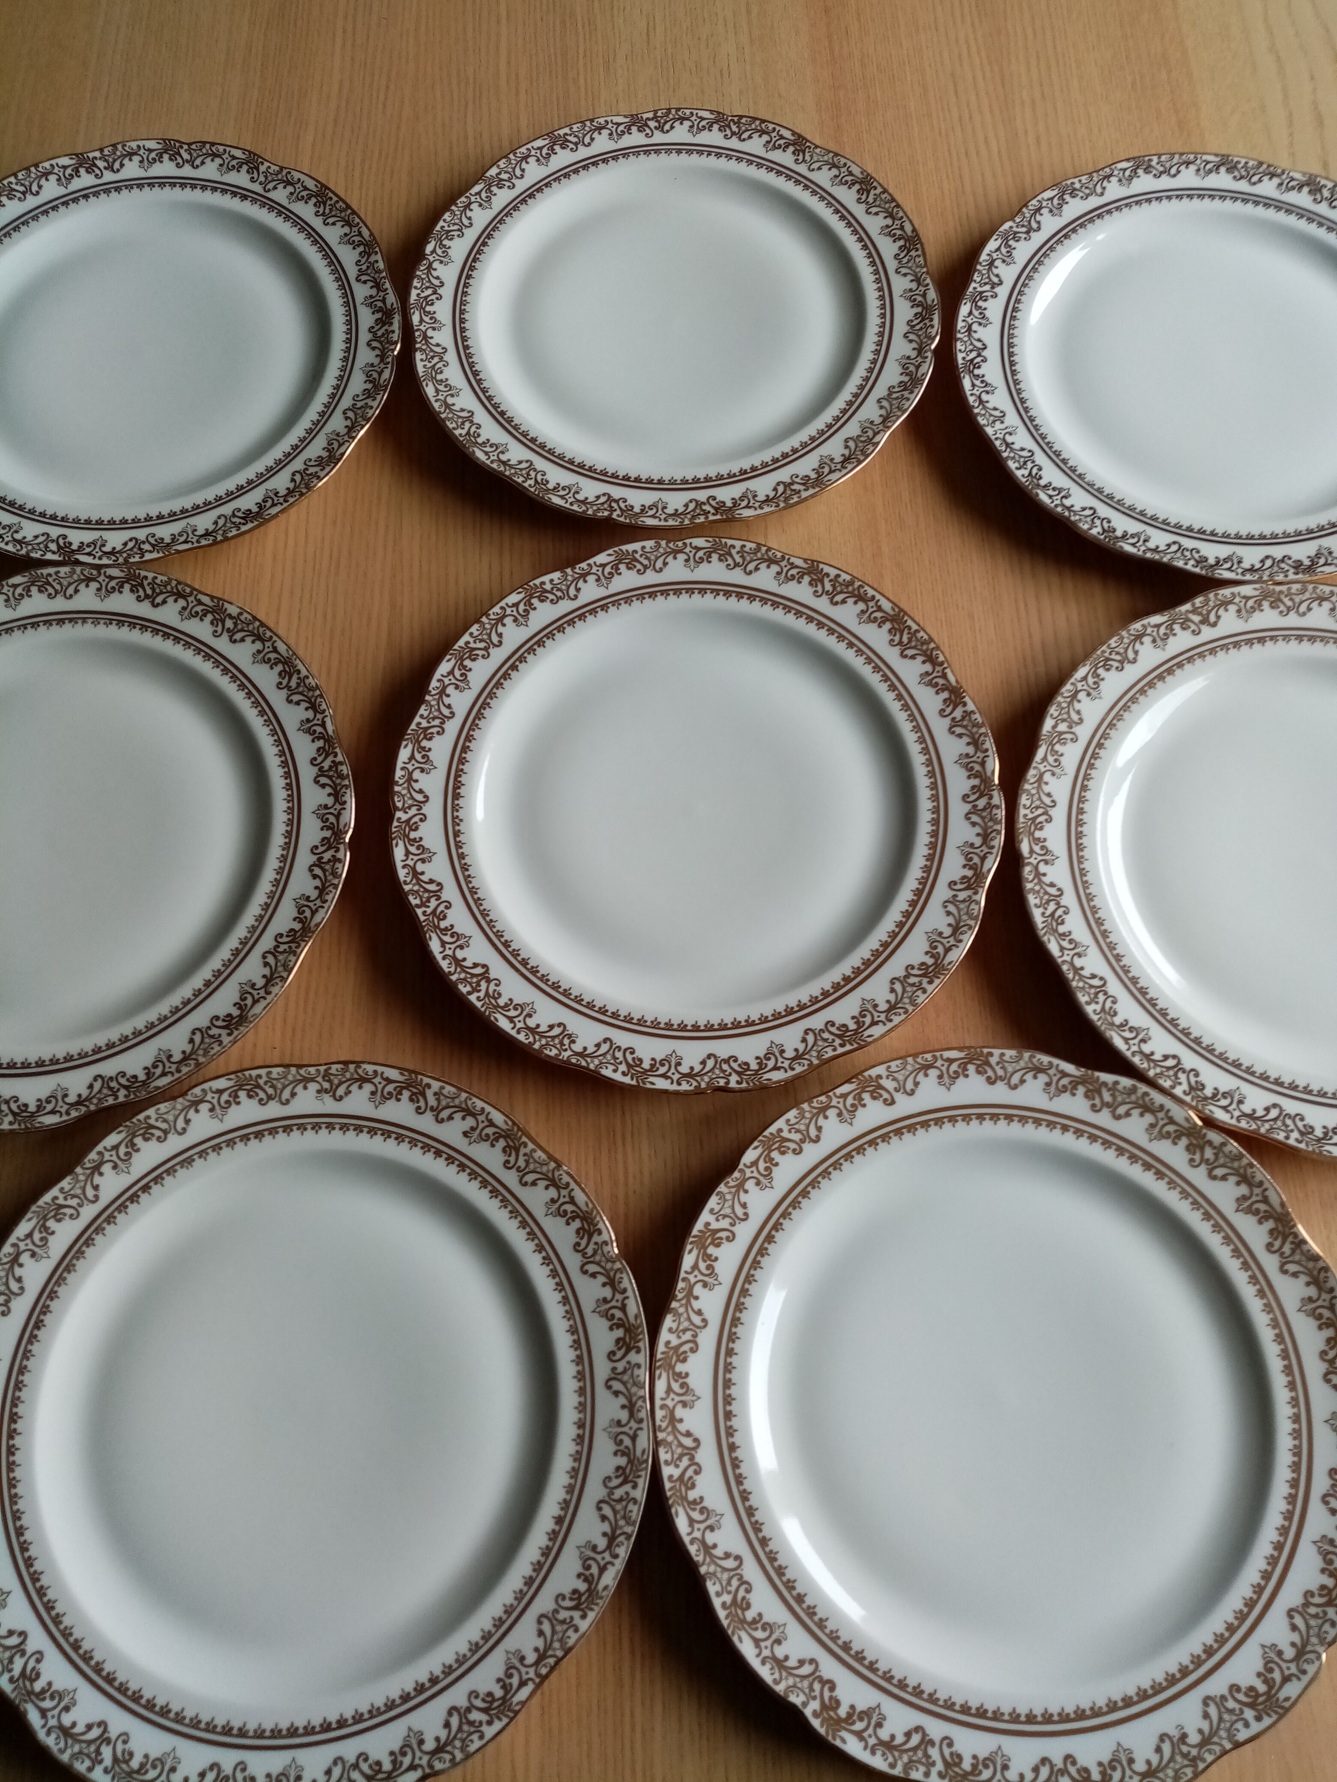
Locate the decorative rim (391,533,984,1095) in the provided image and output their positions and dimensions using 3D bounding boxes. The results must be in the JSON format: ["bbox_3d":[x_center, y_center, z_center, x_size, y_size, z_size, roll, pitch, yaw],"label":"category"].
[{"bbox_3d":[0.012,-0.038,0.585,0.264,0.024,0.264,0,70,0],"label":"decorative rim"}]

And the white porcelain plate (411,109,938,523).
[{"bbox_3d":[0.003,-0.288,0.676,0.264,0.024,0.264,0,70,0],"label":"white porcelain plate"}]

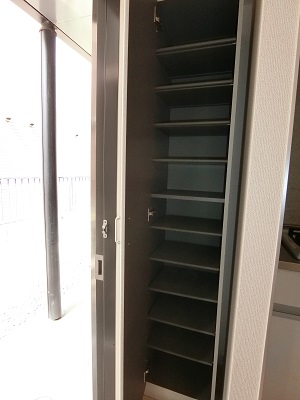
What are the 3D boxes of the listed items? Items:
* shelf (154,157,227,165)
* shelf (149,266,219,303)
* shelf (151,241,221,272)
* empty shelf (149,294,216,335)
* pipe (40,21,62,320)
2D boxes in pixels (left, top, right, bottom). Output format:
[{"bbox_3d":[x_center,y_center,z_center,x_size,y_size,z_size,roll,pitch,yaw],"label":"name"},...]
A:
[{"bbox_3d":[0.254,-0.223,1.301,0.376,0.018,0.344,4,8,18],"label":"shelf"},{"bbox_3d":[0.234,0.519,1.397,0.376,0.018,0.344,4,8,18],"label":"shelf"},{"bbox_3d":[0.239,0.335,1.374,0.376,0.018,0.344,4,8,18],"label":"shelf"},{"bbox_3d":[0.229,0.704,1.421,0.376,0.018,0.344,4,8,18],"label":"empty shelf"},{"bbox_3d":[-0.878,-0.162,1.963,0.127,2.620,0.127,2,7,0],"label":"pipe"}]

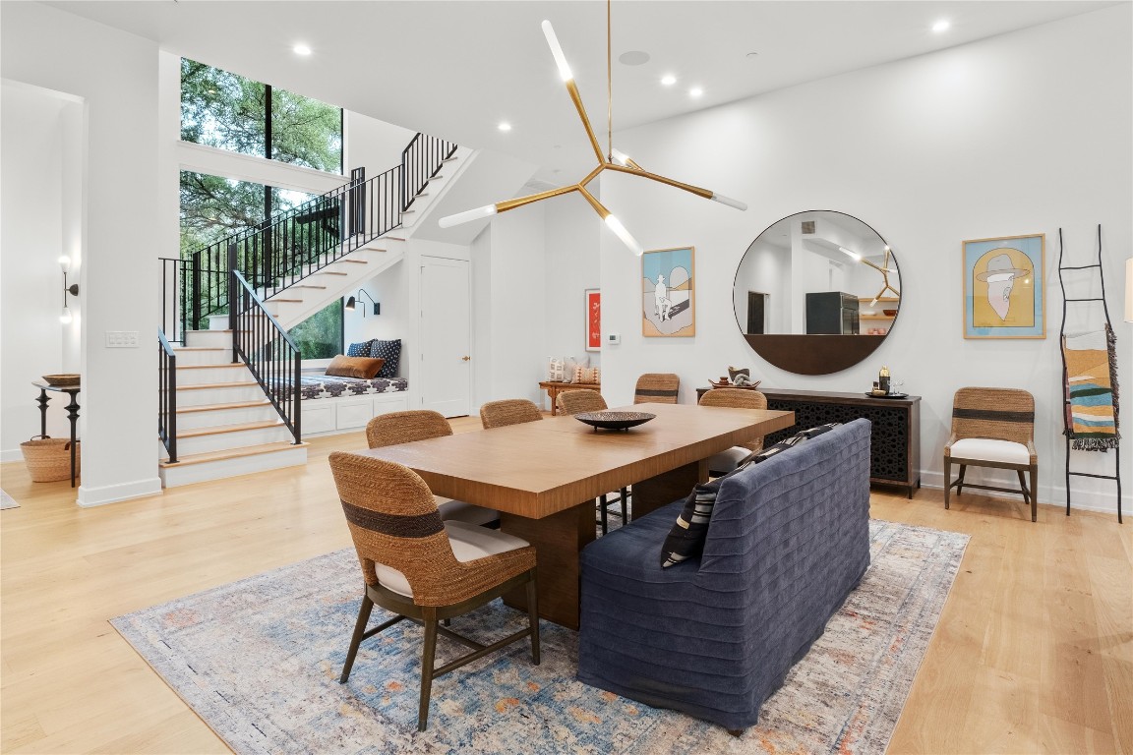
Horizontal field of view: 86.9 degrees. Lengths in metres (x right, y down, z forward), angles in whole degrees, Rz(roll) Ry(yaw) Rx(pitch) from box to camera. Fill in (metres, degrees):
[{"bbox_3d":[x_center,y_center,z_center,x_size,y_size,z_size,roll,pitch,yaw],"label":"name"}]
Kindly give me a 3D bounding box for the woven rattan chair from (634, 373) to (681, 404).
[{"bbox_3d":[0.830,0.405,6.040,0.520,0.845,0.600,1,2,28],"label":"woven rattan chair"}]

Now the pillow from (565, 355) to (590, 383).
[{"bbox_3d":[0.163,-0.147,9.400,0.460,0.440,0.150,2,2,39],"label":"pillow"}]

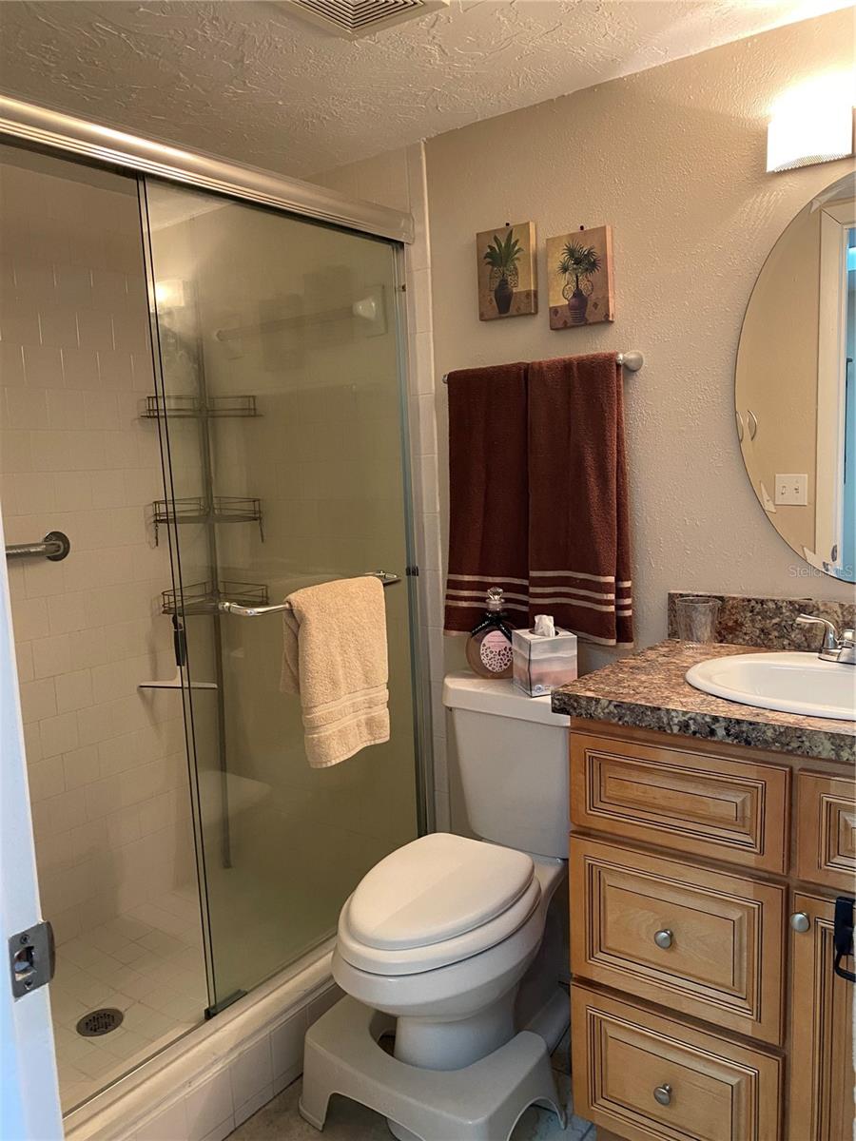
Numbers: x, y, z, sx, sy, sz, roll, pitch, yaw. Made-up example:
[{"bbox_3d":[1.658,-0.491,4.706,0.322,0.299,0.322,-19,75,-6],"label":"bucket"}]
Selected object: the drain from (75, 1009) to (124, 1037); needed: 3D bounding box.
[{"bbox_3d":[-0.780,1.079,2.044,0.109,0.008,0.109,-3,7,0],"label":"drain"}]

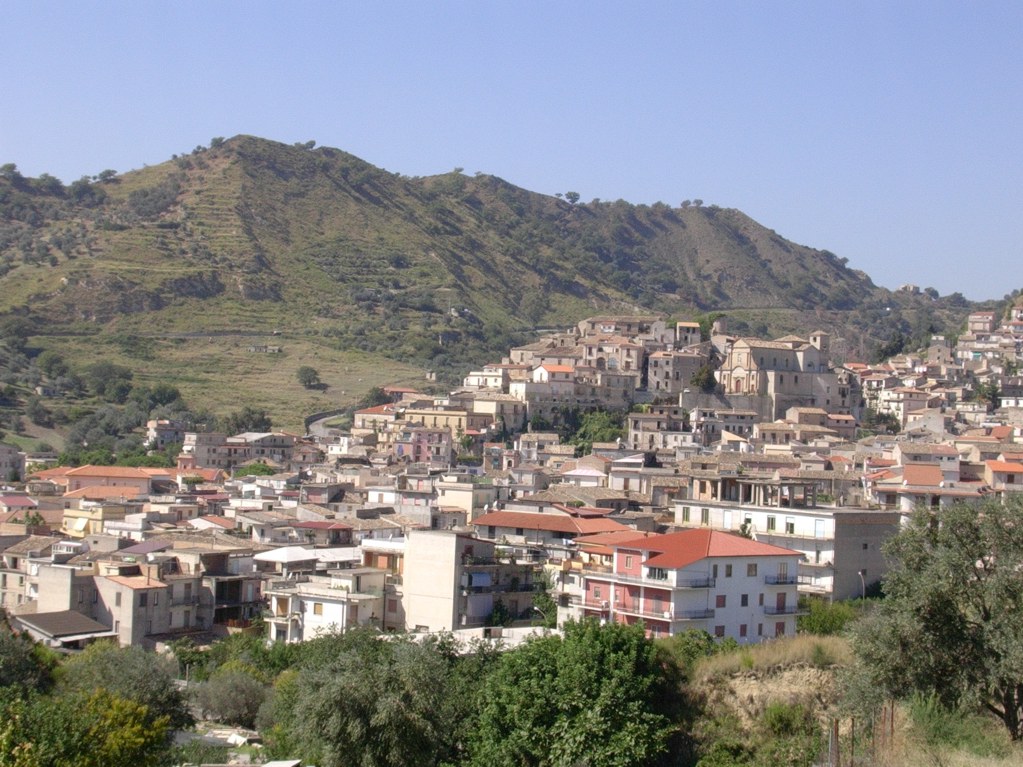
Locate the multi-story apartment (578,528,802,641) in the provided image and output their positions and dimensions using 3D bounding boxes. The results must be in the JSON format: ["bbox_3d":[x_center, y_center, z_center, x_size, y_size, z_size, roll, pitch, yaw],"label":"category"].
[{"bbox_3d":[19.350,21.790,204.190,18.590,11.750,16.240,3,-1,-37],"label":"multi-story apartment"}]

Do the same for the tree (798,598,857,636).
[{"bbox_3d":[34.860,25.890,206.000,6.640,4.420,6.000,2,-1,0],"label":"tree"}]

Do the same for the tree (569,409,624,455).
[{"bbox_3d":[21.090,12.160,462.000,13.900,11.410,12.500,2,-1,0],"label":"tree"}]

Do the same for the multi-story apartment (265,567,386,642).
[{"bbox_3d":[-20.760,25.170,209.650,12.350,8.390,7.030,1,-1,38],"label":"multi-story apartment"}]

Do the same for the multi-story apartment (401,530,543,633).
[{"bbox_3d":[-4.320,22.700,217.250,8.440,10.990,14.490,1,-2,44],"label":"multi-story apartment"}]

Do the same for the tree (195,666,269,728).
[{"bbox_3d":[-21.210,23.650,140.000,5.570,4.730,5.570,2,-1,0],"label":"tree"}]

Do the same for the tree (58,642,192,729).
[{"bbox_3d":[-27.650,21.900,133.000,9.430,6.640,9.430,2,-1,0],"label":"tree"}]

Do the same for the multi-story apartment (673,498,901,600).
[{"bbox_3d":[35.380,21.980,241.620,11.870,11.950,29.710,3,-1,-36],"label":"multi-story apartment"}]

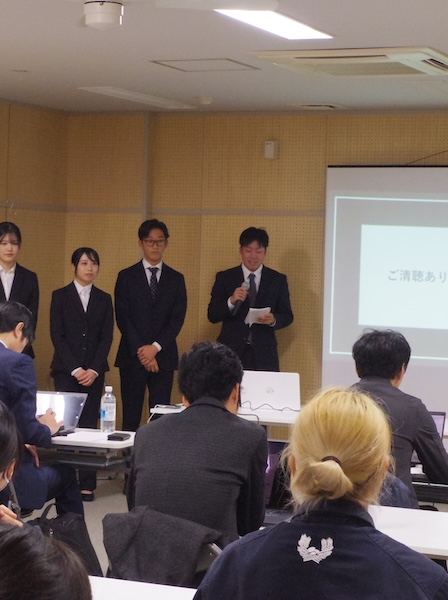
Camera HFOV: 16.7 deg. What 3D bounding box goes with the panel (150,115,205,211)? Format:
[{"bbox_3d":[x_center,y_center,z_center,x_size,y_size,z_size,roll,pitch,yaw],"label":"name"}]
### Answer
[{"bbox_3d":[-0.330,-0.968,10.698,0.418,0.660,0.025,3,2,24],"label":"panel"}]

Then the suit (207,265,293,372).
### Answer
[{"bbox_3d":[0.146,0.517,8.928,0.480,1.440,0.290,3,2,35],"label":"suit"}]

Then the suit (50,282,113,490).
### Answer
[{"bbox_3d":[-0.886,0.535,9.488,0.395,1.296,0.280,2,2,-9],"label":"suit"}]

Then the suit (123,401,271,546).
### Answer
[{"bbox_3d":[-0.075,0.626,4.678,0.460,0.640,0.450,2,2,24],"label":"suit"}]

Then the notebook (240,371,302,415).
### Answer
[{"bbox_3d":[0.275,0.489,8.297,0.328,0.228,0.294,2,2,13],"label":"notebook"}]

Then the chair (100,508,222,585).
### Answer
[{"bbox_3d":[-0.086,0.999,4.601,0.450,0.790,0.500,2,2,28],"label":"chair"}]

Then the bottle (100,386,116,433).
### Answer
[{"bbox_3d":[-0.533,0.507,7.072,0.066,0.215,0.066,2,2,24],"label":"bottle"}]

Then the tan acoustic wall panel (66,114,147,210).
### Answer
[{"bbox_3d":[-0.851,-0.991,10.933,0.640,0.660,0.025,3,2,24],"label":"tan acoustic wall panel"}]

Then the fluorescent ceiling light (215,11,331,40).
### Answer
[{"bbox_3d":[0.165,-1.214,6.486,0.225,0.060,1.200,3,2,24],"label":"fluorescent ceiling light"}]

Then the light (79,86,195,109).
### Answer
[{"bbox_3d":[-0.543,-1.335,9.988,0.240,0.060,1.240,3,2,24],"label":"light"}]

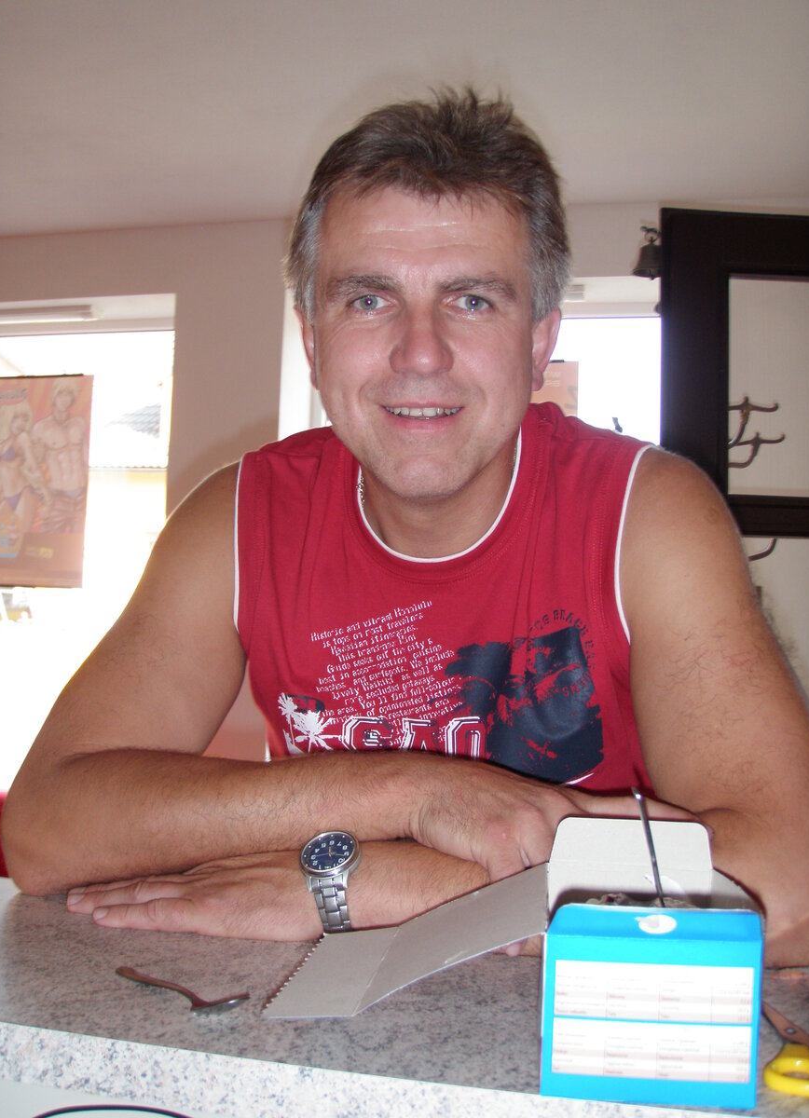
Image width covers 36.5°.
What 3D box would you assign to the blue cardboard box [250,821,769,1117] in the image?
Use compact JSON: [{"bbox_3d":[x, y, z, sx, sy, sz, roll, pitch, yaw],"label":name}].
[{"bbox_3d":[0.053,0.190,0.620,0.219,0.096,0.161,1,-3,7],"label":"blue cardboard box"}]

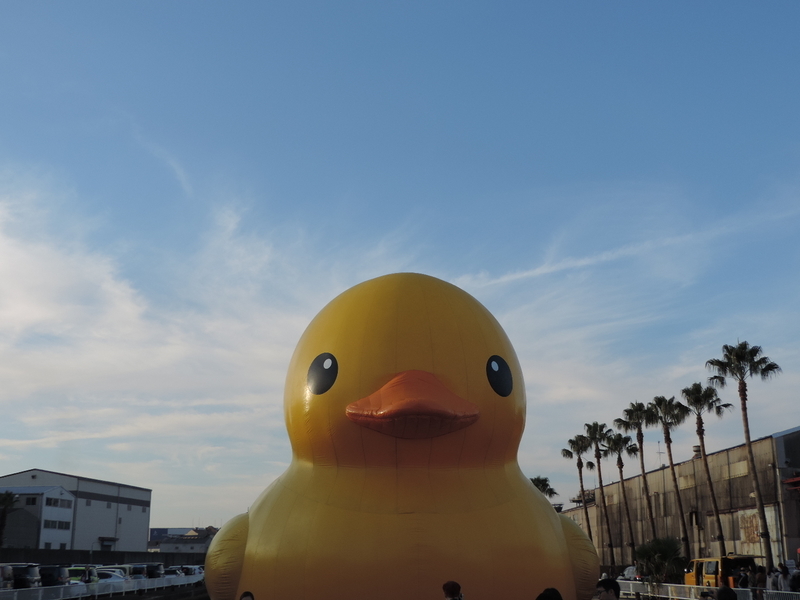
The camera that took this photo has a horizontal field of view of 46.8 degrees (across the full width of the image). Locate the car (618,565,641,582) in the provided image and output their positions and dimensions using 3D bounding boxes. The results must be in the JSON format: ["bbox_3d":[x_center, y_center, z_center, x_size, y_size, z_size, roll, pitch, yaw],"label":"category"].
[{"bbox_3d":[14.256,16.451,54.176,1.700,1.550,4.300,1,-16,-3],"label":"car"}]

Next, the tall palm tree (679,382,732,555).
[{"bbox_3d":[16.224,9.705,47.765,2.804,11.036,2.900,1,-16,-3],"label":"tall palm tree"}]

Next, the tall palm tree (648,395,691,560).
[{"bbox_3d":[15.741,11.010,52.733,2.494,11.234,2.700,1,-16,-3],"label":"tall palm tree"}]

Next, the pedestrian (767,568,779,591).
[{"bbox_3d":[13.712,10.752,34.019,0.460,1.600,0.320,1,-16,-5],"label":"pedestrian"}]

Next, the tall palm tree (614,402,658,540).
[{"bbox_3d":[15.239,12.311,57.998,2.800,11.700,2.800,1,-16,-3],"label":"tall palm tree"}]

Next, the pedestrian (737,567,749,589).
[{"bbox_3d":[14.303,11.899,38.296,0.500,1.650,0.350,6,-17,-20],"label":"pedestrian"}]

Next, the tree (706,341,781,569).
[{"bbox_3d":[16.398,7.773,42.906,3.607,12.104,3.400,1,-16,-3],"label":"tree"}]

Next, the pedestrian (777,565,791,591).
[{"bbox_3d":[13.917,10.572,33.421,0.460,1.630,0.320,-2,-16,8],"label":"pedestrian"}]

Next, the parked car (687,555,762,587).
[{"bbox_3d":[15.221,13.381,44.102,1.720,2.050,4.750,1,-16,-3],"label":"parked car"}]

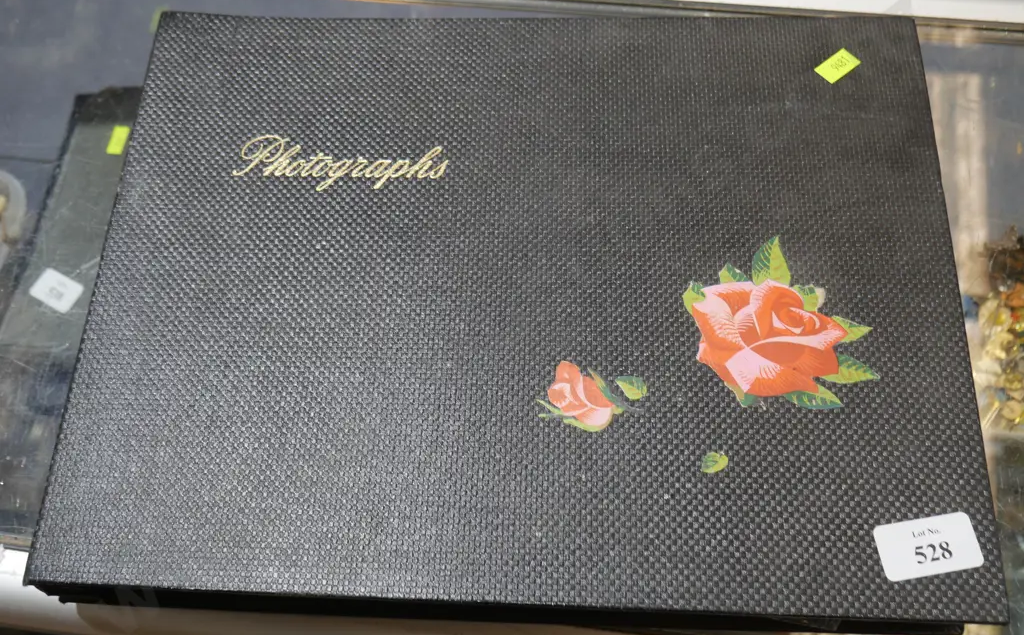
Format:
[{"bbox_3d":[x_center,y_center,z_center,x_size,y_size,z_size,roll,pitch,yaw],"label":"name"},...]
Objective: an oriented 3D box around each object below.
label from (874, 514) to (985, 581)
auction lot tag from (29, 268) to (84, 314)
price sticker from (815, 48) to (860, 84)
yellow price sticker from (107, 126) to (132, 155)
[{"bbox_3d":[0.161,0.088,0.389,0.038,0.001,0.021,-9,65,-2],"label":"label"},{"bbox_3d":[-0.292,-0.018,0.645,0.038,0.001,0.021,24,74,25],"label":"auction lot tag"},{"bbox_3d":[0.158,-0.122,0.488,0.021,0.001,0.012,-37,69,-14],"label":"price sticker"},{"bbox_3d":[-0.269,-0.121,0.688,0.012,0.001,0.021,3,66,18],"label":"yellow price sticker"}]

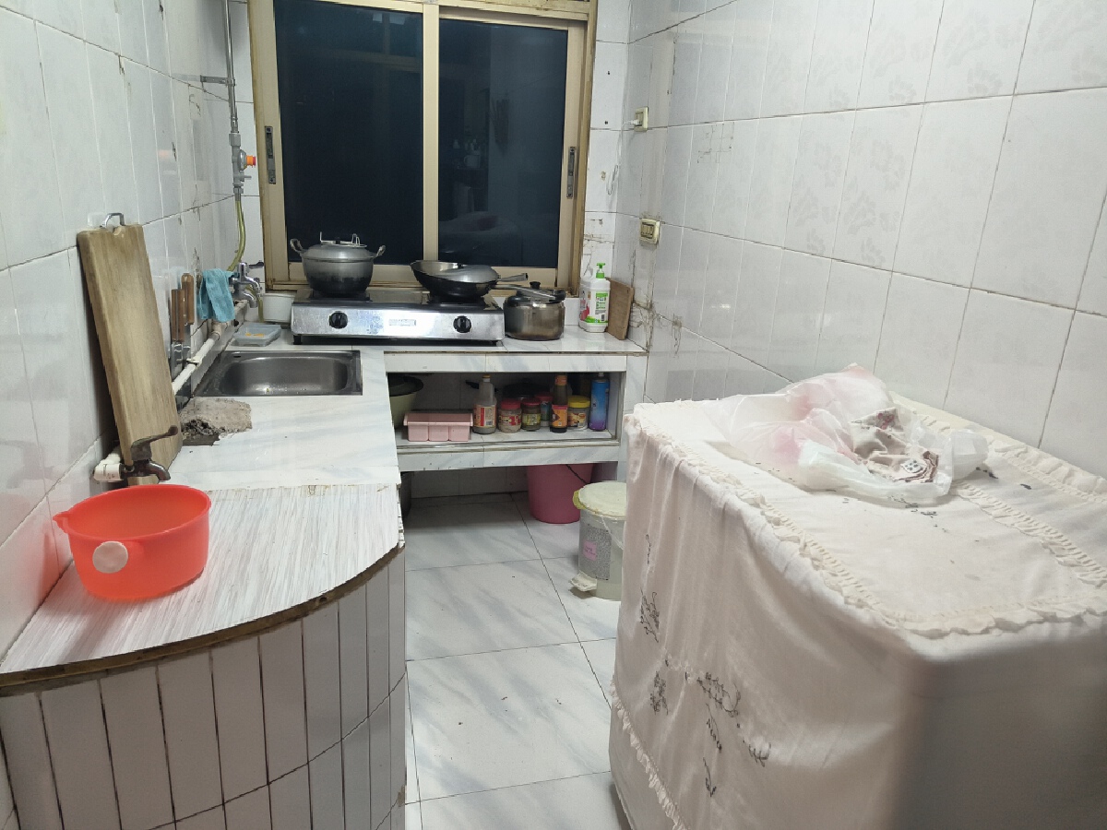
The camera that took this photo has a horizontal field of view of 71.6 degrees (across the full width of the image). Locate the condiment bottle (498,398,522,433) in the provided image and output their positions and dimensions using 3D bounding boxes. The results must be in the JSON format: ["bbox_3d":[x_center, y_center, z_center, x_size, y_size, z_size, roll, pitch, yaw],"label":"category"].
[{"bbox_3d":[-0.162,0.002,2.863,0.084,0.106,0.084,-2,18,-14],"label":"condiment bottle"}]

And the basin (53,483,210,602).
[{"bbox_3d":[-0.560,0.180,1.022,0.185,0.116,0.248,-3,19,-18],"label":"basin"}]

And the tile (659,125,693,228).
[{"bbox_3d":[0.391,-0.756,2.428,0.012,0.300,0.200,-2,18,-14],"label":"tile"}]

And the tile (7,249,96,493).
[{"bbox_3d":[-0.695,-0.066,1.065,0.012,0.300,0.200,-1,18,-14],"label":"tile"}]

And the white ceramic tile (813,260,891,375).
[{"bbox_3d":[0.620,-0.162,1.601,0.012,0.300,0.200,-2,18,-14],"label":"white ceramic tile"}]

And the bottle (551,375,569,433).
[{"bbox_3d":[0.023,-0.037,2.760,0.065,0.208,0.065,2,18,-3],"label":"bottle"}]

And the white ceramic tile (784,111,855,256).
[{"bbox_3d":[0.587,-0.508,1.694,0.010,0.298,0.200,-2,18,-14],"label":"white ceramic tile"}]

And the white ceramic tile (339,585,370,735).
[{"bbox_3d":[-0.305,0.370,1.152,0.009,0.240,0.060,12,20,26],"label":"white ceramic tile"}]

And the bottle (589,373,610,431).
[{"bbox_3d":[0.171,-0.051,2.828,0.059,0.216,0.059,3,18,-1],"label":"bottle"}]

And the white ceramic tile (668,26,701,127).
[{"bbox_3d":[0.407,-1.034,2.327,0.010,0.297,0.199,-2,18,-14],"label":"white ceramic tile"}]

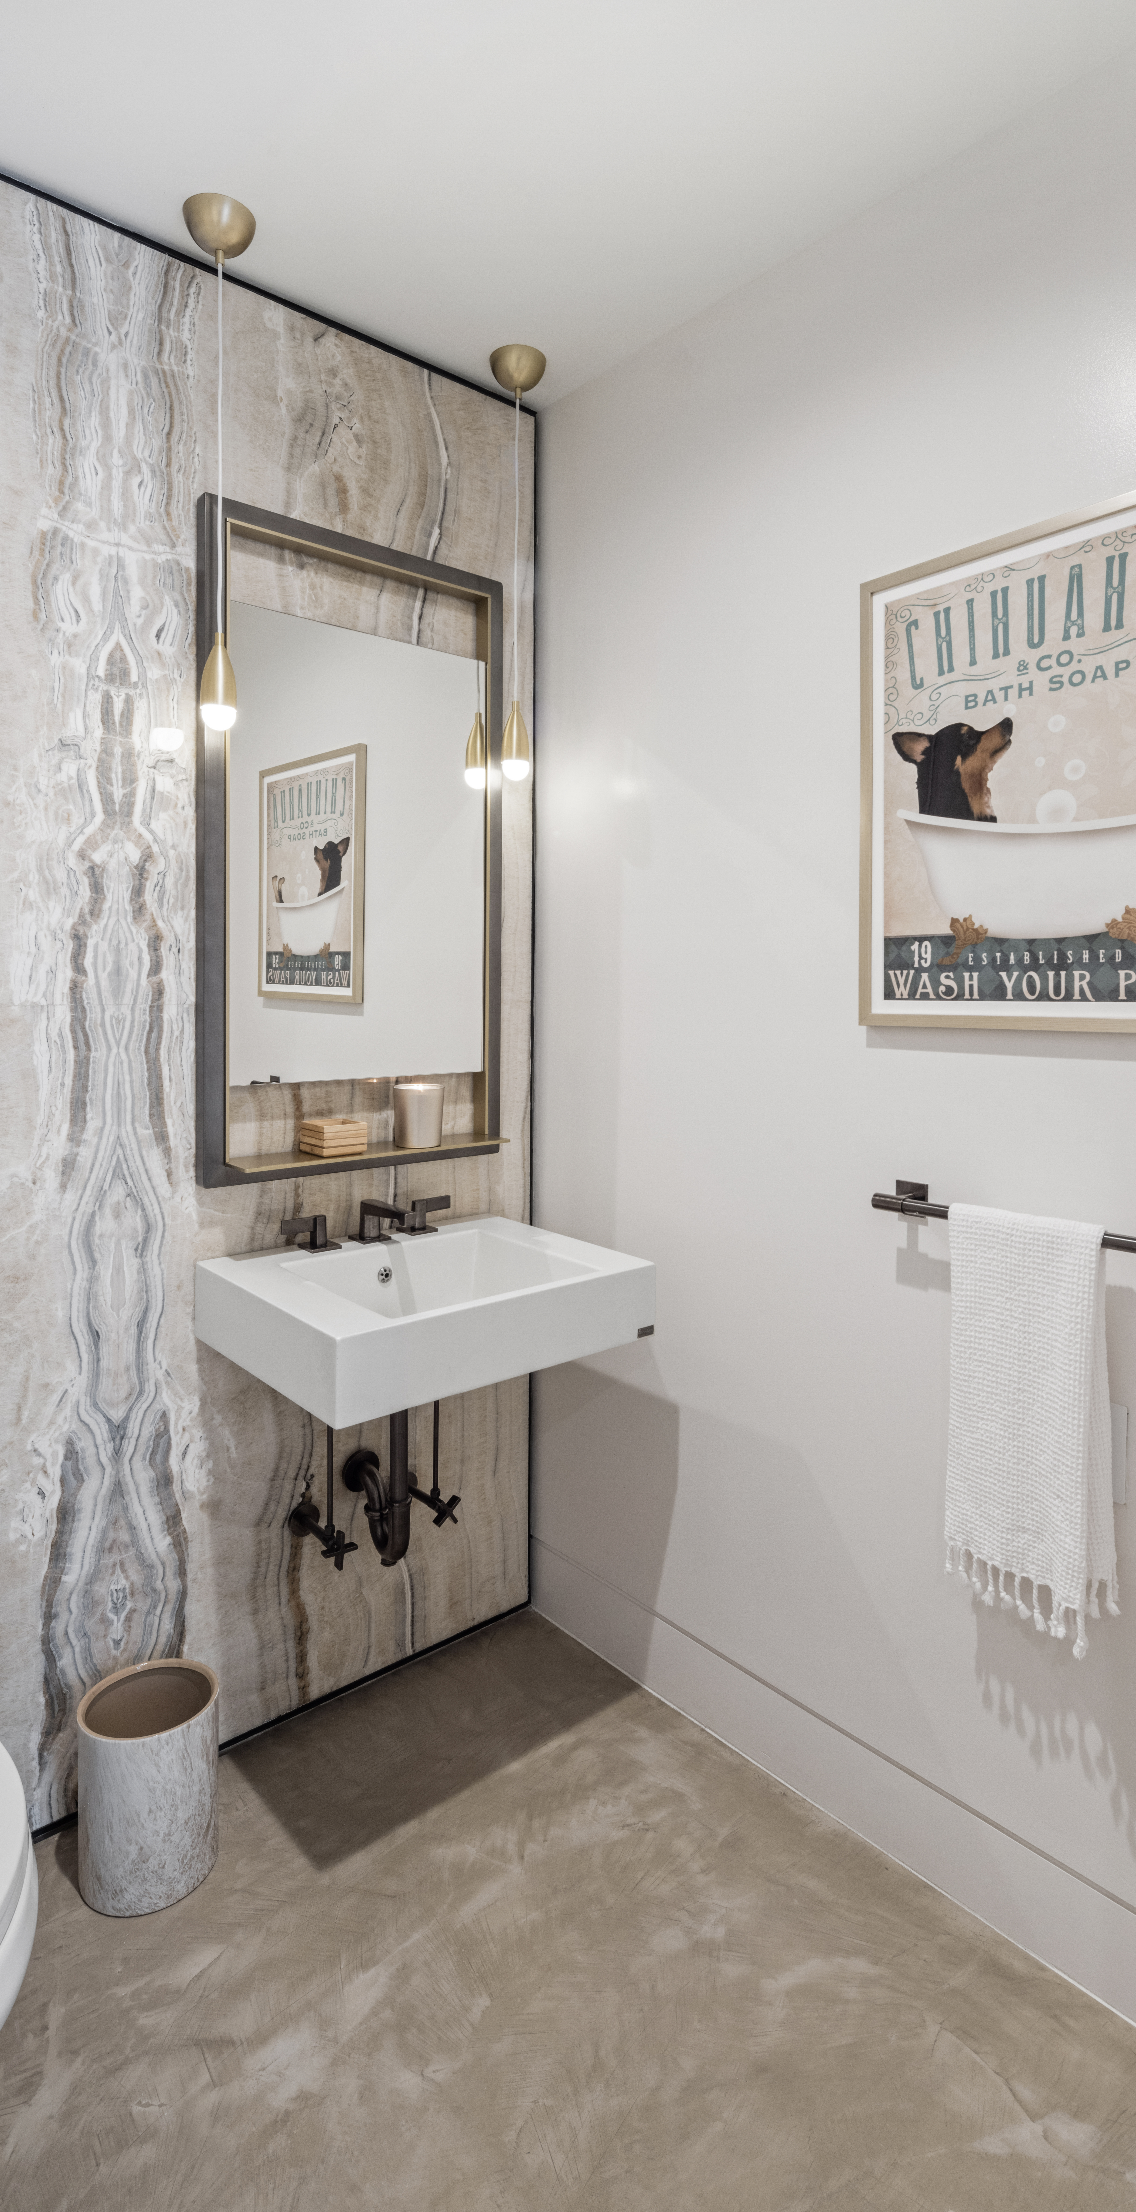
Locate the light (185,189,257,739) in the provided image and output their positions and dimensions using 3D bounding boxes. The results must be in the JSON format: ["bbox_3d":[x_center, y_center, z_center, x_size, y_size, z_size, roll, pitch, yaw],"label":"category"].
[{"bbox_3d":[-0.543,-0.987,1.632,0.112,0.800,0.112,-4,6,-39],"label":"light"}]

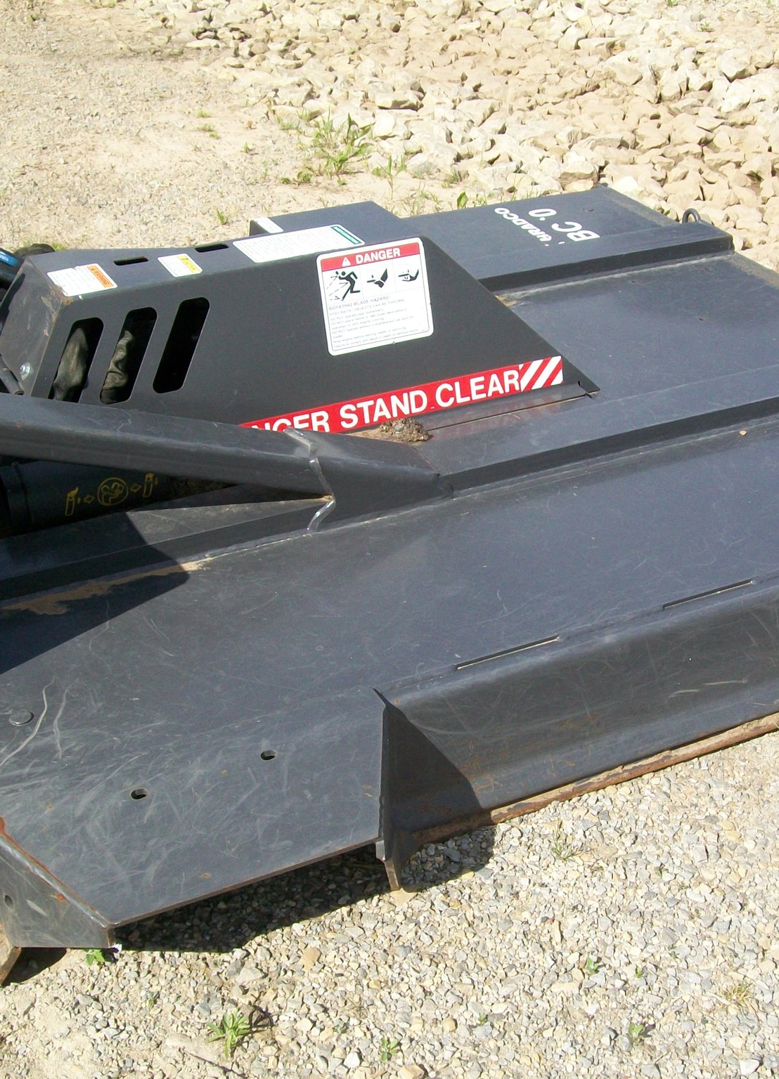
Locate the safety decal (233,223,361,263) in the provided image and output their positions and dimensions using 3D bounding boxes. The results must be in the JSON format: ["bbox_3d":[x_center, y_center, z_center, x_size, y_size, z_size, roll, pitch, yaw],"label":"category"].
[{"bbox_3d":[-0.140,-0.465,2.350,0.188,0.004,0.096,-14,35,-22],"label":"safety decal"}]

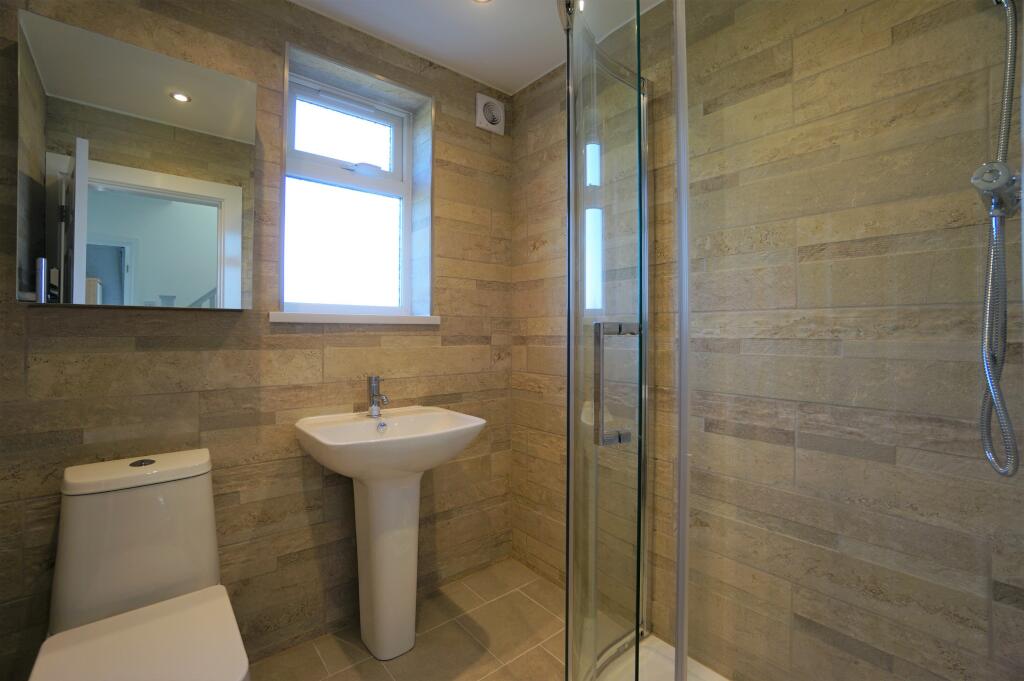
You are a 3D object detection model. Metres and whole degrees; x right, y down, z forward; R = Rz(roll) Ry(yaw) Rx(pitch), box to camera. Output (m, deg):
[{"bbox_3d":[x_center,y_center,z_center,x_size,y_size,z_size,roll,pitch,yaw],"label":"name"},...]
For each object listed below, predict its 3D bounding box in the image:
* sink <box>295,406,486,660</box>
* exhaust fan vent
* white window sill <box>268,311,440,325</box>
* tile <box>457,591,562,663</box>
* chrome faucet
[{"bbox_3d":[-0.395,0.666,1.431,0.547,0.803,0.462,-1,1,-40],"label":"sink"},{"bbox_3d":[-0.096,-1.031,1.940,0.154,0.156,0.024,-1,1,-40],"label":"exhaust fan vent"},{"bbox_3d":[-0.602,-0.078,1.640,0.636,0.032,0.200,-1,1,-40],"label":"white window sill"},{"bbox_3d":[-0.001,1.055,1.591,0.303,0.010,0.302,-1,1,-40],"label":"tile"},{"bbox_3d":[-0.468,0.202,1.501,0.050,0.147,0.125,-1,1,-40],"label":"chrome faucet"}]

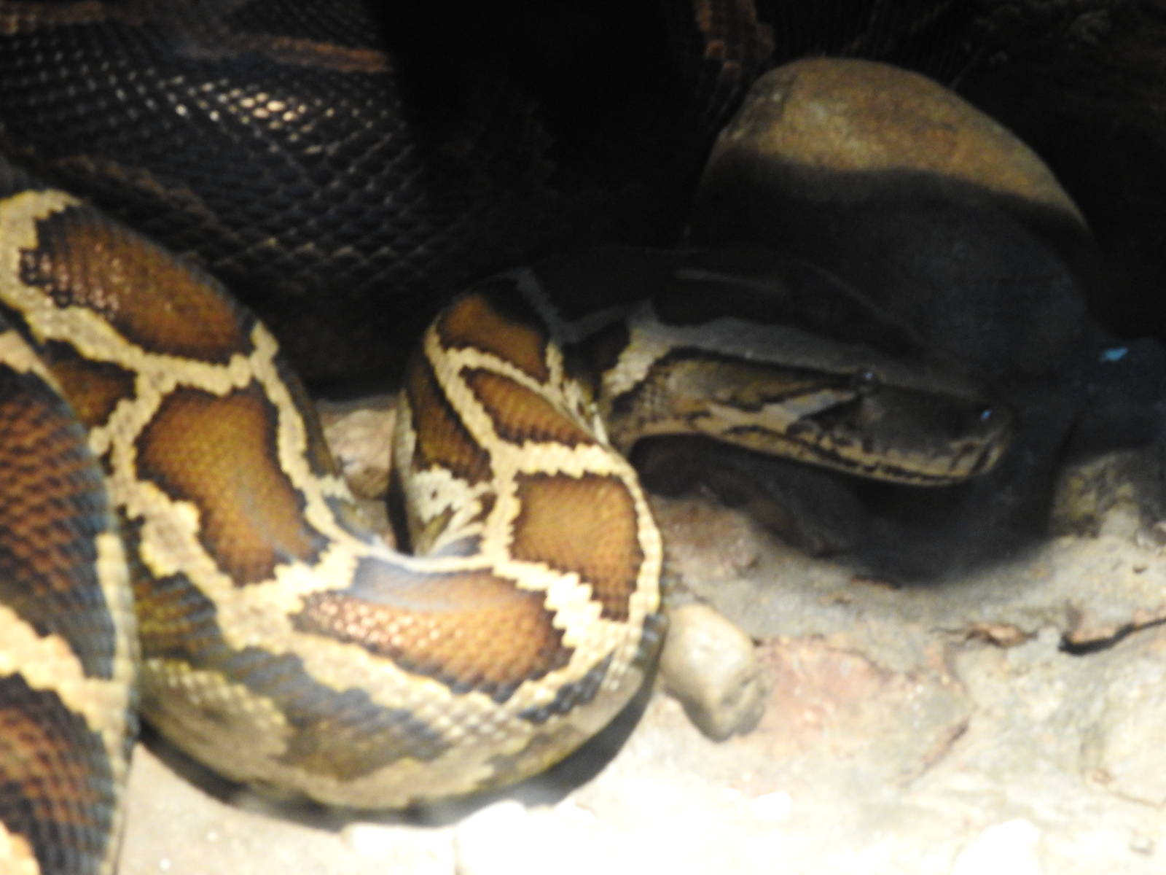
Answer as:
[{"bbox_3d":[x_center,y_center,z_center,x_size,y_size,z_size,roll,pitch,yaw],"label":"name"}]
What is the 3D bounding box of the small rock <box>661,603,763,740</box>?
[{"bbox_3d":[0.042,0.076,1.150,0.031,0.030,0.043,-12,35,-18],"label":"small rock"}]

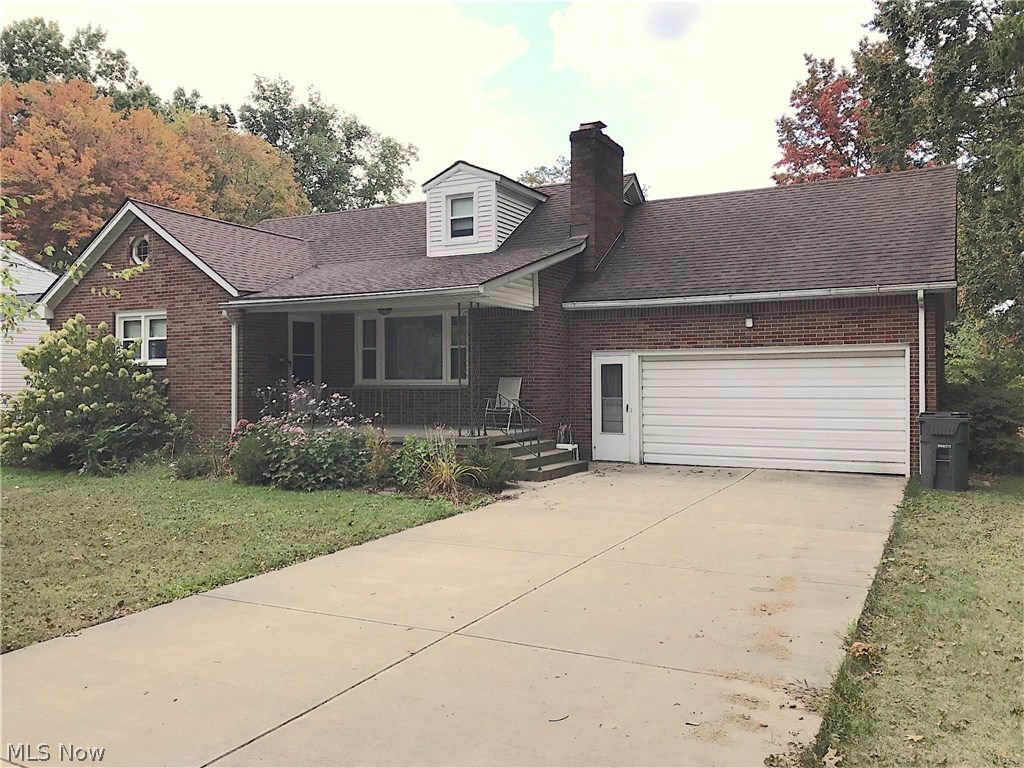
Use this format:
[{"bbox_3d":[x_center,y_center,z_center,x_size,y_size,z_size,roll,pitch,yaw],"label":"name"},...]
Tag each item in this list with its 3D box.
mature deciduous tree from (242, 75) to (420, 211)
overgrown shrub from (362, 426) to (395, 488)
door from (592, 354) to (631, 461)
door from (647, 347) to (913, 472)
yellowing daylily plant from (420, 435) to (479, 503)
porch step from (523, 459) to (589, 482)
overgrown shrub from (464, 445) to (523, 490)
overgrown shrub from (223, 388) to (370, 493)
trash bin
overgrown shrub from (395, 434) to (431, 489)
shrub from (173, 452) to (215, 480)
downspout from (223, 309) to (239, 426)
[{"bbox_3d":[-8.464,-6.135,38.000,8.800,15.944,8.800,0,-1,29],"label":"mature deciduous tree"},{"bbox_3d":[-2.119,1.141,13.150,0.520,0.933,0.500,0,-1,29],"label":"overgrown shrub"},{"bbox_3d":[1.934,0.469,16.095,0.780,2.053,0.070,0,-1,29],"label":"door"},{"bbox_3d":[4.581,0.463,14.997,4.700,2.160,0.100,0,0,27],"label":"door"},{"bbox_3d":[-0.924,1.200,12.050,0.800,0.860,0.760,0,0,0],"label":"yellowing daylily plant"},{"bbox_3d":[0.786,1.494,14.177,0.340,0.165,1.850,0,-1,29],"label":"porch step"},{"bbox_3d":[-0.285,1.300,12.750,0.820,0.670,0.780,0,0,27],"label":"overgrown shrub"},{"bbox_3d":[-3.538,0.831,13.600,2.200,1.579,1.450,0,-1,29],"label":"overgrown shrub"},{"bbox_3d":[6.520,0.987,12.459,0.720,1.120,0.820,0,-1,29],"label":"trash bin"},{"bbox_3d":[-1.558,1.198,13.100,0.620,0.799,0.600,0,-1,0],"label":"overgrown shrub"},{"bbox_3d":[-5.672,1.440,14.750,0.720,0.440,0.650,0,-1,29],"label":"shrub"},{"bbox_3d":[-5.317,-0.032,15.709,0.140,2.720,0.180,0,0,27],"label":"downspout"}]

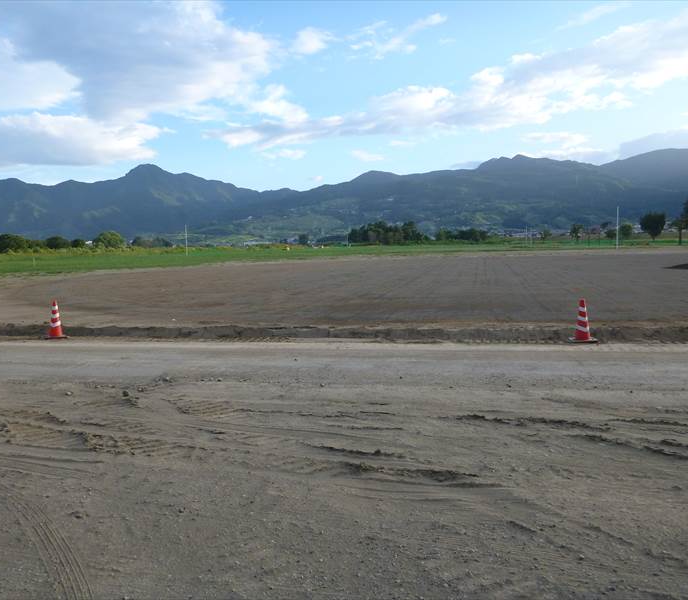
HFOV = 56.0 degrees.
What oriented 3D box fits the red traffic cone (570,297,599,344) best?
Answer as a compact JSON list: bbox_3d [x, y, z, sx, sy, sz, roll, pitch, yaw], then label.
[{"bbox_3d":[3.953,0.329,10.689,0.385,0.700,0.385,-2,5,8],"label":"red traffic cone"}]

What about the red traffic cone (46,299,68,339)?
[{"bbox_3d":[-5.230,0.332,11.718,0.385,0.700,0.385,-3,6,-27],"label":"red traffic cone"}]

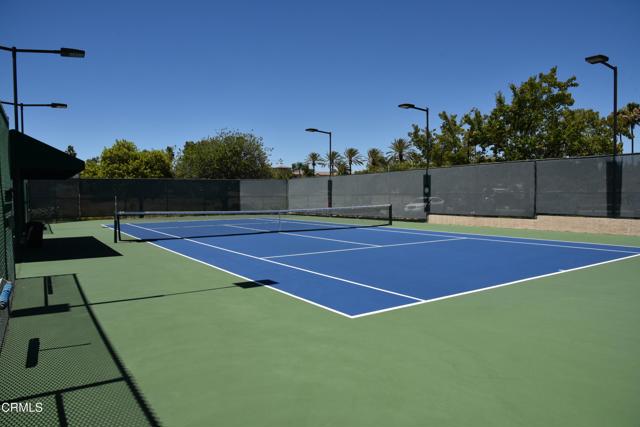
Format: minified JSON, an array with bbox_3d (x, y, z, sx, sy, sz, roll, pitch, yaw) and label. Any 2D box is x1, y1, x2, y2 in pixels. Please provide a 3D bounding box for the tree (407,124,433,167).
[{"bbox_3d":[8.480,-3.783,36.158,2.280,7.290,2.280,0,3,13],"label":"tree"}]

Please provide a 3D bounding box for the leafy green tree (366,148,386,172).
[{"bbox_3d":[11.717,-7.824,88.238,4.120,10.970,4.120,0,3,8],"label":"leafy green tree"}]

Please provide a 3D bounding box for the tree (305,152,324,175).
[{"bbox_3d":[-1.161,-8.906,105.256,5.420,12.220,5.420,-1,2,-1],"label":"tree"}]

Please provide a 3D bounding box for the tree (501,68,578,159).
[{"bbox_3d":[14.459,-4.727,28.202,5.120,9.320,5.120,1,3,27],"label":"tree"}]

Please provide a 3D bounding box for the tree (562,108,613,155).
[{"bbox_3d":[15.337,-2.966,24.628,2.910,6.130,2.910,1,3,32],"label":"tree"}]

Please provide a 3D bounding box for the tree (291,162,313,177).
[{"bbox_3d":[-3.638,-6.043,85.173,4.370,8.240,4.370,-1,2,-2],"label":"tree"}]

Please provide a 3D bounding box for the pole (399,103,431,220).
[{"bbox_3d":[5.151,-2.656,23.285,2.290,6.430,0.380,-2,3,-34],"label":"pole"}]

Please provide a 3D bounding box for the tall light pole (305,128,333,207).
[{"bbox_3d":[-0.055,-2.972,31.680,2.350,6.500,0.420,-2,3,-34],"label":"tall light pole"}]

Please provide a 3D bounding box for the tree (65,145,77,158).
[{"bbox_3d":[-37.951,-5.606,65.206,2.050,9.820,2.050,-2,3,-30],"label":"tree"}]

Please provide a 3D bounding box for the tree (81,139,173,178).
[{"bbox_3d":[-18.097,-3.419,40.153,8.620,7.040,7.330,-2,3,-24],"label":"tree"}]

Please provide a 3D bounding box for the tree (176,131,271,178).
[{"bbox_3d":[-9.452,-4.114,42.170,9.410,8.120,9.410,-1,2,-13],"label":"tree"}]

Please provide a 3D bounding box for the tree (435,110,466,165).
[{"bbox_3d":[9.216,-3.534,30.150,2.580,7.140,2.580,0,3,17],"label":"tree"}]

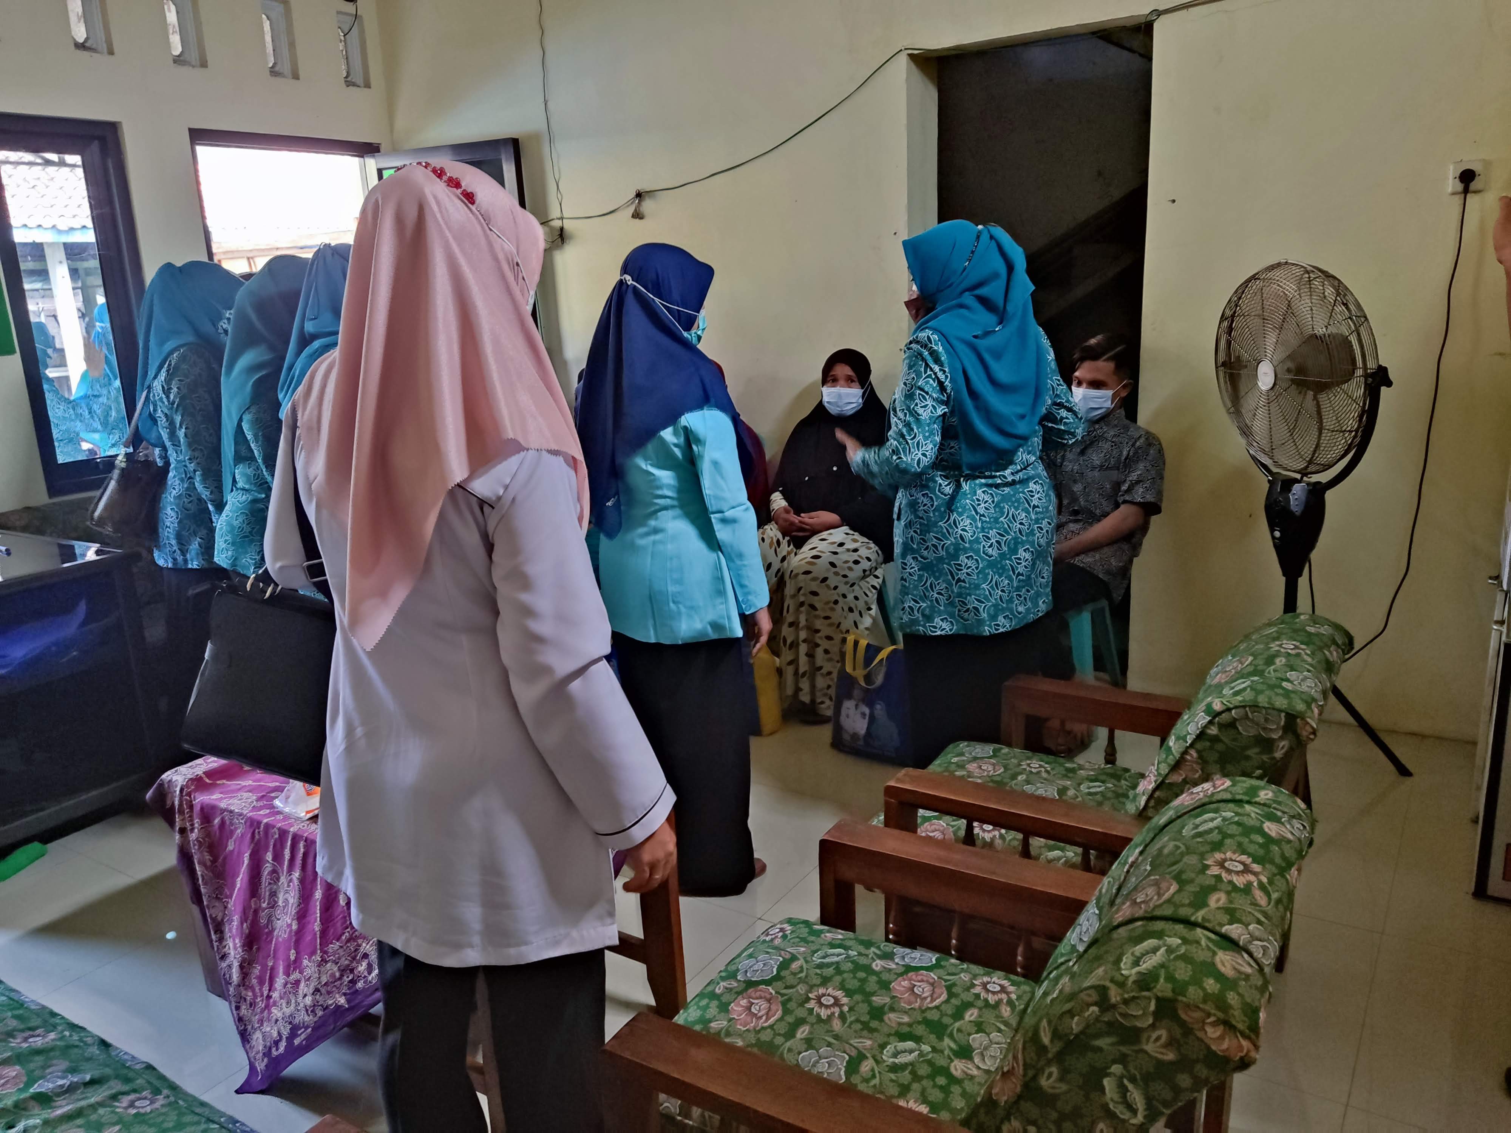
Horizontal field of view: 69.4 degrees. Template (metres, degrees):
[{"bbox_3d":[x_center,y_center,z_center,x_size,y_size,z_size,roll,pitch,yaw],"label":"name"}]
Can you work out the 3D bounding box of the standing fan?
[{"bbox_3d":[1.424,-0.085,2.901,0.560,1.420,0.580,-7,15,-17],"label":"standing fan"}]

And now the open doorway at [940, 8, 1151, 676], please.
[{"bbox_3d":[0.945,-0.669,3.823,0.820,2.140,0.170,7,17,33],"label":"open doorway"}]

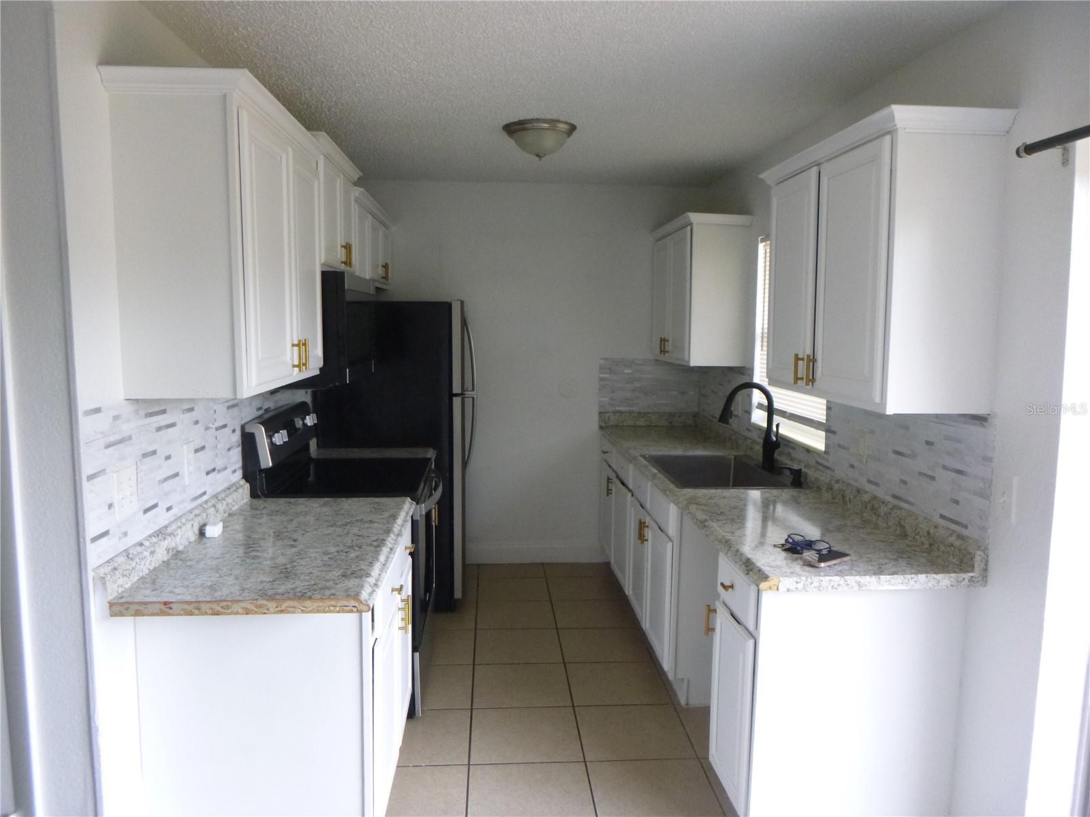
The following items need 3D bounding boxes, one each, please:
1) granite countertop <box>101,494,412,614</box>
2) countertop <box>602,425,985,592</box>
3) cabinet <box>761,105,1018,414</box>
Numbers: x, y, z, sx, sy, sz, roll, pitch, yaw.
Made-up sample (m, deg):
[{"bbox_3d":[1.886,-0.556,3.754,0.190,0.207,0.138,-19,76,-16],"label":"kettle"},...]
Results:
[{"bbox_3d":[-0.768,0.416,2.439,0.617,0.037,1.110,0,6,-4],"label":"granite countertop"},{"bbox_3d":[0.789,0.315,3.643,0.653,0.050,3.016,0,6,-4],"label":"countertop"},{"bbox_3d":[1.018,-0.428,2.547,0.337,0.790,1.000,0,6,-4],"label":"cabinet"}]

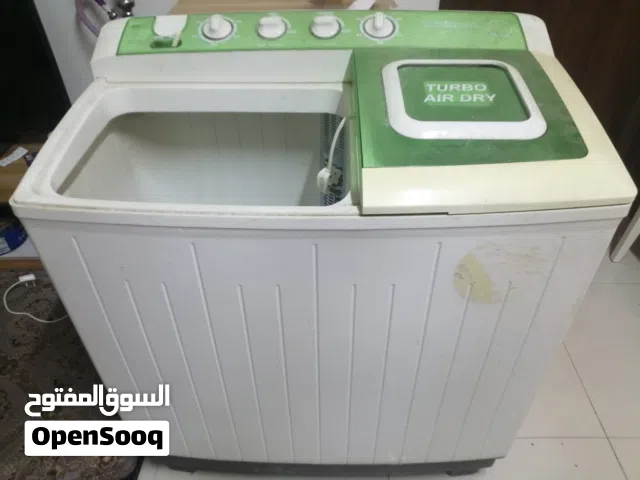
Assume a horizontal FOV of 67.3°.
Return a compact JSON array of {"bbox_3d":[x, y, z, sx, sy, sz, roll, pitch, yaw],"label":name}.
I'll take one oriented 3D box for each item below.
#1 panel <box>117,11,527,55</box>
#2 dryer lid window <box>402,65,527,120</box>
[{"bbox_3d":[0.002,-0.413,0.944,0.784,0.035,0.122,0,60,1],"label":"panel"},{"bbox_3d":[0.237,-0.253,0.816,0.193,0.012,0.183,0,47,1],"label":"dryer lid window"}]

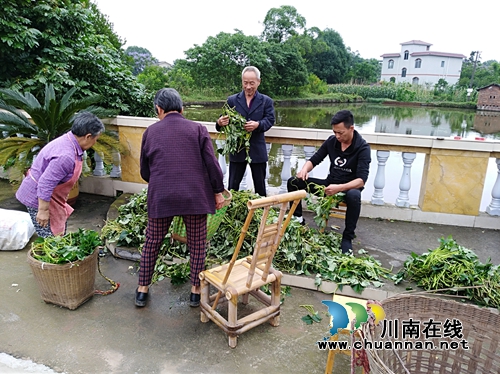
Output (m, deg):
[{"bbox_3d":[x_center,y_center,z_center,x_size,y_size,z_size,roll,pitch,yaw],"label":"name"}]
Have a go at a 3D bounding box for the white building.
[{"bbox_3d":[29.270,-20.029,62.602,9.000,8.220,10.000,-9,19,-35],"label":"white building"}]

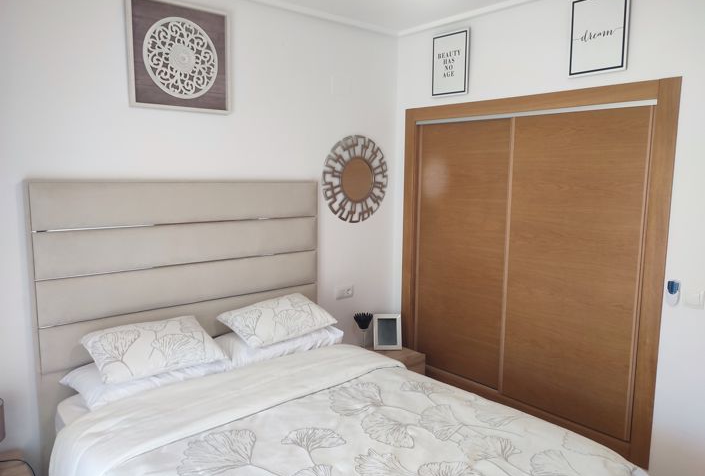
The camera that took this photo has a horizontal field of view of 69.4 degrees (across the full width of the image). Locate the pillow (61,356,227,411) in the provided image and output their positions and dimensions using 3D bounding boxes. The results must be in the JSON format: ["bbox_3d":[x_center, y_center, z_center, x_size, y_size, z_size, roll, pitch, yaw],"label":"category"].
[{"bbox_3d":[-0.967,0.648,2.474,0.730,0.140,0.360,-6,19,-41],"label":"pillow"}]

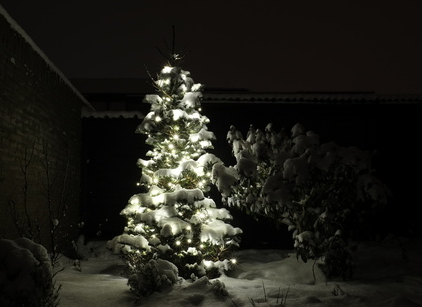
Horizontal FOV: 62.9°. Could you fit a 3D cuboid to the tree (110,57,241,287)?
[{"bbox_3d":[-0.330,0.074,3.220,1.200,1.980,1.150,0,-8,0],"label":"tree"}]

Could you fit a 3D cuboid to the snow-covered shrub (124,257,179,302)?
[{"bbox_3d":[-0.385,0.775,2.214,0.360,0.275,0.320,0,-8,0],"label":"snow-covered shrub"}]

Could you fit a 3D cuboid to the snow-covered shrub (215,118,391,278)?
[{"bbox_3d":[0.740,0.382,2.925,1.420,1.250,1.150,0,-8,0],"label":"snow-covered shrub"}]

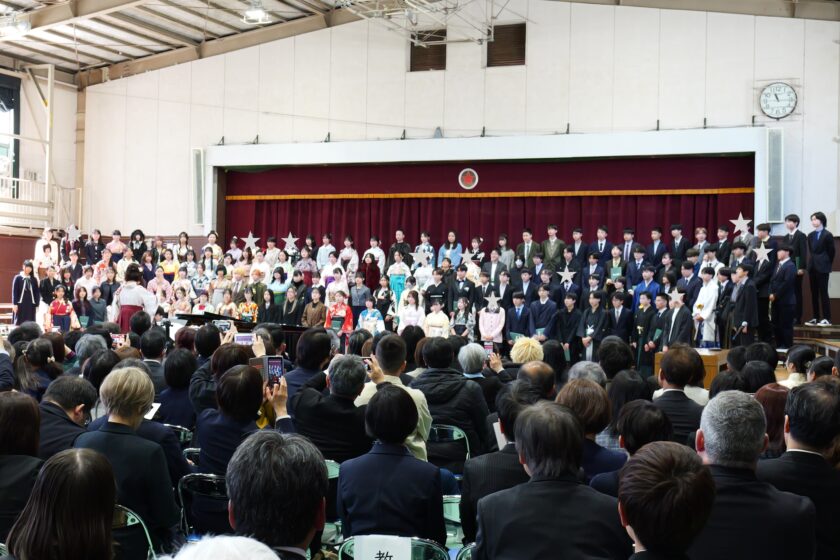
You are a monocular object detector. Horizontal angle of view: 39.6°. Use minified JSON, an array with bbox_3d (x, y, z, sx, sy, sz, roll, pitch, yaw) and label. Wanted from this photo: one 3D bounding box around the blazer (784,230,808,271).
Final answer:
[{"bbox_3d":[5.809,-0.440,18.000,0.270,0.680,0.440,2,-1,-40],"label":"blazer"}]

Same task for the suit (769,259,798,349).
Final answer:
[{"bbox_3d":[5.554,0.374,17.800,0.340,1.420,0.470,2,-1,-37],"label":"suit"}]

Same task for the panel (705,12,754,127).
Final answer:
[{"bbox_3d":[5.919,-4.003,22.263,0.900,2.198,0.080,1,-1,23],"label":"panel"}]

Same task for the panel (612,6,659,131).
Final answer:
[{"bbox_3d":[4.060,-3.948,21.828,0.850,2.350,0.100,1,-1,22],"label":"panel"}]

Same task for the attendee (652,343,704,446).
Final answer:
[{"bbox_3d":[1.429,1.002,6.394,0.480,1.320,0.780,1,-1,23],"label":"attendee"}]

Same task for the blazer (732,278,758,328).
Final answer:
[{"bbox_3d":[4.799,0.346,17.200,0.300,0.740,0.430,2,-1,-28],"label":"blazer"}]

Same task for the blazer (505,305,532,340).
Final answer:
[{"bbox_3d":[1.494,0.703,17.600,0.470,0.720,0.300,1,-1,21],"label":"blazer"}]

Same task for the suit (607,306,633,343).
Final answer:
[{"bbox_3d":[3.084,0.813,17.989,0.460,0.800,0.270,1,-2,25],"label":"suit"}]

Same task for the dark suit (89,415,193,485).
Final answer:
[{"bbox_3d":[-1.399,0.982,5.913,0.490,0.600,0.400,1,-1,22],"label":"dark suit"}]

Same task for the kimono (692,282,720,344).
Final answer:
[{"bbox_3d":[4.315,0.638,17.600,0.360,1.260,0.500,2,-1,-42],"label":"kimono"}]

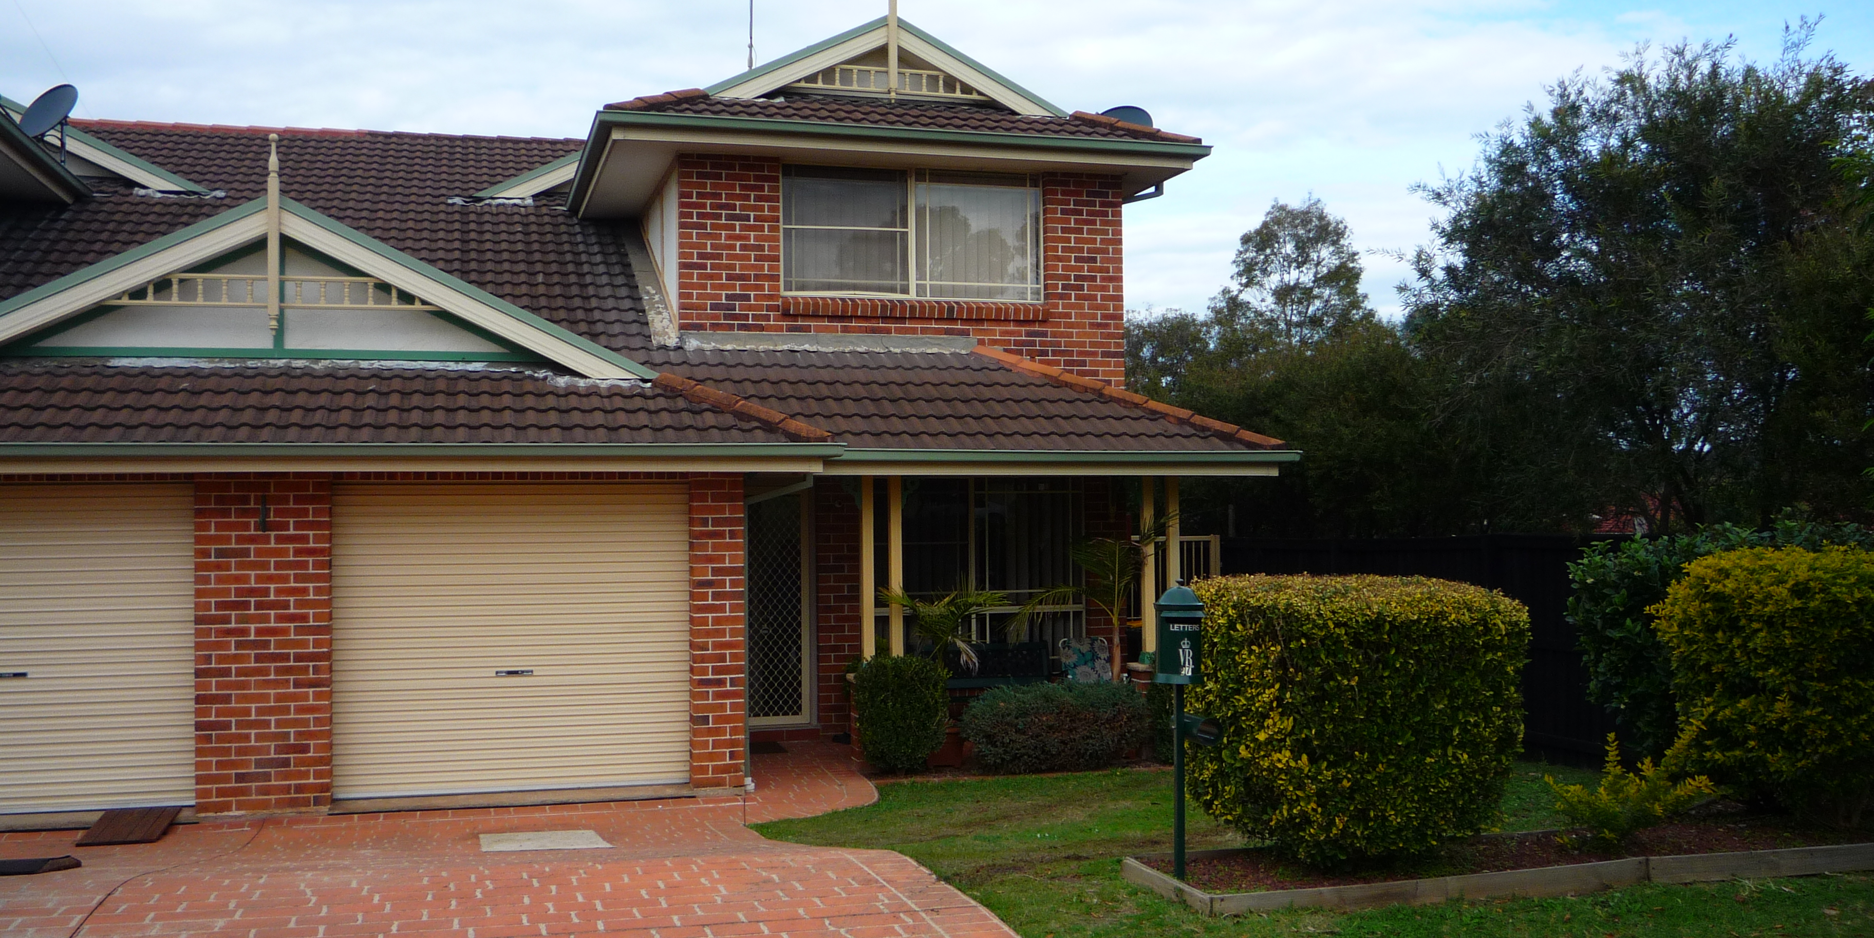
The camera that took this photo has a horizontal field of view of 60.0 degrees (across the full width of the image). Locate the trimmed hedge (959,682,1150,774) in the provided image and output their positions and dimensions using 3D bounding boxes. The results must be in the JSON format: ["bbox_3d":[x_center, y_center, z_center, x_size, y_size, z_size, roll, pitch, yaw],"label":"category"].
[{"bbox_3d":[0.907,1.972,12.500,1.420,0.690,0.850,0,-2,-16],"label":"trimmed hedge"}]

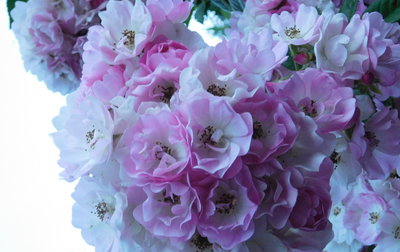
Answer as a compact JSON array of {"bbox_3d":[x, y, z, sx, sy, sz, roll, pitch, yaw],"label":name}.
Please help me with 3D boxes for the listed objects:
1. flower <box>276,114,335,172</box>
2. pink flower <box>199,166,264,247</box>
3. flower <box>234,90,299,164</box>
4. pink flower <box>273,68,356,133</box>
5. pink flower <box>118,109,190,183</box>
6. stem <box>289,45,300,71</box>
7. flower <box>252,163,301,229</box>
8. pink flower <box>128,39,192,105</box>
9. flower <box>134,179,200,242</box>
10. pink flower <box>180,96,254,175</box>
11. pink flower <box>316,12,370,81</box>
[{"bbox_3d":[0.070,0.012,0.397,0.038,0.036,0.027,5,9,-18],"label":"flower"},{"bbox_3d":[0.018,0.051,0.370,0.040,0.051,0.030,1,8,-3],"label":"pink flower"},{"bbox_3d":[0.043,0.001,0.380,0.037,0.046,0.029,4,2,-14],"label":"flower"},{"bbox_3d":[0.075,-0.017,0.388,0.055,0.039,0.031,1,-27,-5],"label":"pink flower"},{"bbox_3d":[-0.029,0.012,0.370,0.042,0.044,0.030,-4,-8,14],"label":"pink flower"},{"bbox_3d":[0.066,-0.048,0.415,0.003,0.021,0.003,-17,0,0],"label":"stem"},{"bbox_3d":[0.049,0.046,0.392,0.032,0.043,0.028,5,7,-17],"label":"flower"},{"bbox_3d":[-0.026,-0.036,0.395,0.043,0.043,0.031,0,-11,0],"label":"pink flower"},{"bbox_3d":[-0.021,0.052,0.370,0.043,0.036,0.030,0,14,0],"label":"flower"},{"bbox_3d":[0.010,0.006,0.368,0.044,0.050,0.030,2,-3,-7],"label":"pink flower"},{"bbox_3d":[0.097,-0.055,0.405,0.036,0.045,0.028,-2,-6,6],"label":"pink flower"}]

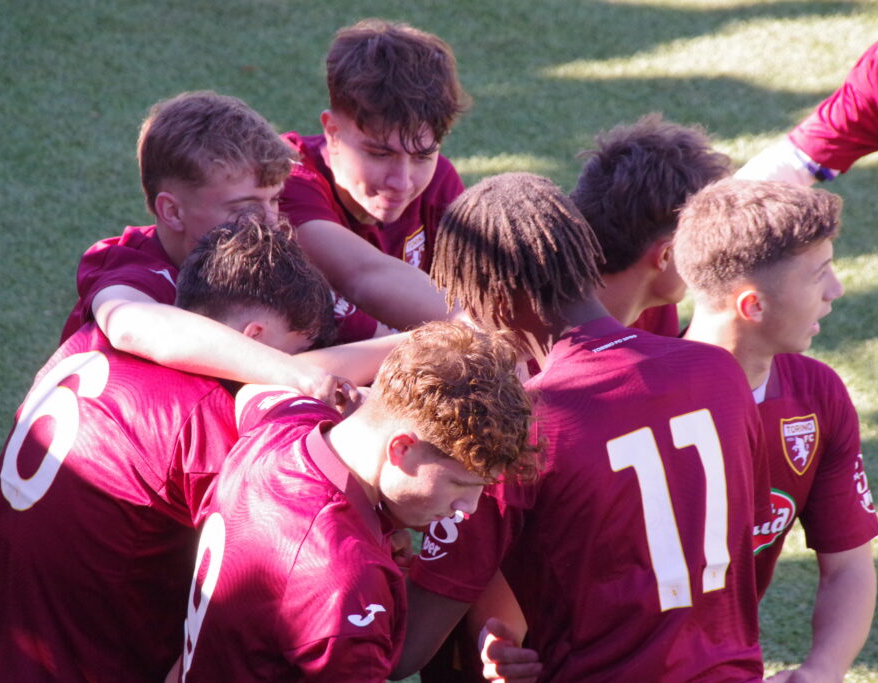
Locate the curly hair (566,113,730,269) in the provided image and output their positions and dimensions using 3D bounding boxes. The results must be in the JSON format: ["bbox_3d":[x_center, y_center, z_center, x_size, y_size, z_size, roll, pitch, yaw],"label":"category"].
[{"bbox_3d":[0.299,-0.210,10.850,0.235,0.215,0.195,-7,18,-39],"label":"curly hair"}]

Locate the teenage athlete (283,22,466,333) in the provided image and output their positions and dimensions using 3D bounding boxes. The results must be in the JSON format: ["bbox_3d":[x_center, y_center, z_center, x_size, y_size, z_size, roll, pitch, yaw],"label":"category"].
[{"bbox_3d":[-0.091,0.294,11.234,0.580,1.600,0.750,-14,22,-36],"label":"teenage athlete"}]

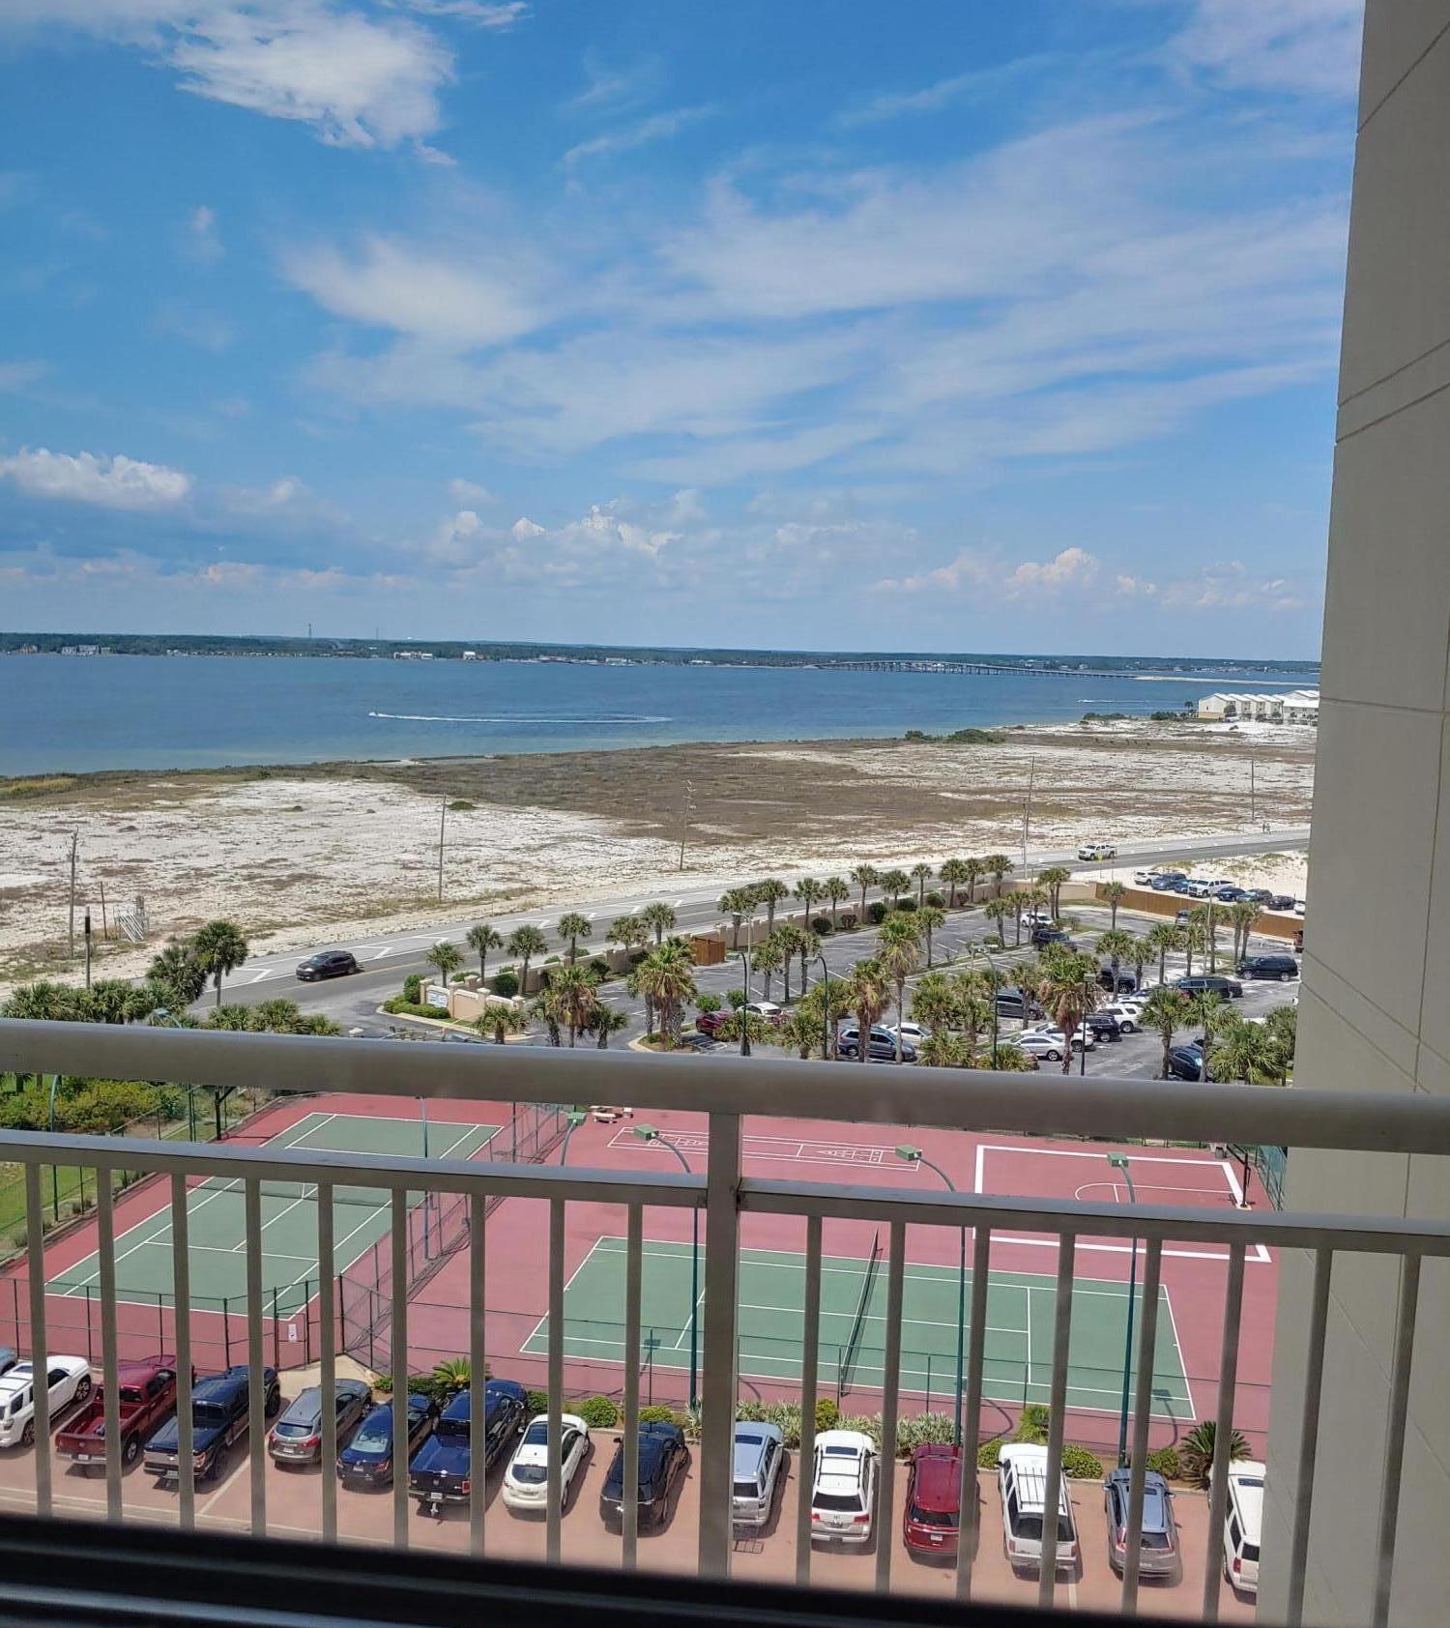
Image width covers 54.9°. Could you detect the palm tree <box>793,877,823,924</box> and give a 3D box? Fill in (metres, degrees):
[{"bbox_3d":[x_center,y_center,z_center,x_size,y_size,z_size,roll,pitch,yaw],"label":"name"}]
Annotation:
[{"bbox_3d":[7.780,8.290,132.010,2.860,5.070,2.800,2,7,3],"label":"palm tree"}]

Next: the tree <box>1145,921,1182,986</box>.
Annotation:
[{"bbox_3d":[34.810,11.033,110.488,2.924,5.058,2.924,3,7,18],"label":"tree"}]

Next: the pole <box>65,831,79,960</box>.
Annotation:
[{"bbox_3d":[-52.440,6.560,112.210,1.050,10.650,0.800,-2,7,-25],"label":"pole"}]

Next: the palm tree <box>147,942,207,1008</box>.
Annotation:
[{"bbox_3d":[-37.301,11.197,95.155,4.000,5.090,4.000,1,7,0],"label":"palm tree"}]

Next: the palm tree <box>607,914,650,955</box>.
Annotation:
[{"bbox_3d":[-7.667,10.233,112.898,3.415,4.292,3.415,1,7,-4],"label":"palm tree"}]

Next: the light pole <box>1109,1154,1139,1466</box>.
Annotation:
[{"bbox_3d":[12.796,16.126,45.135,0.550,9.700,2.400,1,7,-2],"label":"light pole"}]

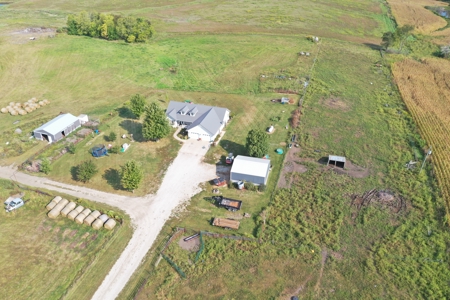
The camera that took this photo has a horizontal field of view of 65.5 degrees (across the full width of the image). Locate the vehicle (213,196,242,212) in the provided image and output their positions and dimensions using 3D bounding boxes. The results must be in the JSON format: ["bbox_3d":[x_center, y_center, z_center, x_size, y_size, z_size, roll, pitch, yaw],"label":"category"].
[{"bbox_3d":[0.418,11.575,76.370,6.100,1.500,2.400,11,32,16],"label":"vehicle"}]

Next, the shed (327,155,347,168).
[{"bbox_3d":[29.163,2.968,91.095,4.044,1.775,2.965,9,32,13],"label":"shed"}]

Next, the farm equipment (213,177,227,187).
[{"bbox_3d":[-0.829,7.445,83.555,2.700,1.150,2.000,-11,33,-19],"label":"farm equipment"}]

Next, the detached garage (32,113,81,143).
[{"bbox_3d":[-49.578,-6.885,104.035,7.100,3.600,11.300,10,32,15],"label":"detached garage"}]

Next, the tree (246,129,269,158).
[{"bbox_3d":[8.313,-1.053,90.070,6.100,9.200,6.100,9,32,14],"label":"tree"}]

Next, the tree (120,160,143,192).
[{"bbox_3d":[-20.777,6.188,78.302,4.900,8.300,4.900,9,32,14],"label":"tree"}]

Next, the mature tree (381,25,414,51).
[{"bbox_3d":[90.233,-59.473,185.266,15.500,13.000,13.500,9,32,14],"label":"mature tree"}]

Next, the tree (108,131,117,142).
[{"bbox_3d":[-31.805,-3.760,99.266,2.055,3.432,2.055,1,31,0],"label":"tree"}]

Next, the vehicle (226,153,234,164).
[{"bbox_3d":[1.357,2.003,92.027,2.000,1.800,3.500,6,31,9],"label":"vehicle"}]

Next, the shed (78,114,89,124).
[{"bbox_3d":[-44.486,-9.725,110.126,2.500,2.300,2.500,10,32,15],"label":"shed"}]

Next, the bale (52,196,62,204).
[{"bbox_3d":[-36.468,11.169,75.916,1.783,1.783,1.380,8,32,12],"label":"bale"}]

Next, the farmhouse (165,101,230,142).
[{"bbox_3d":[-9.444,-9.873,107.979,18.800,5.500,16.900,9,32,14],"label":"farmhouse"}]

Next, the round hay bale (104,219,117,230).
[{"bbox_3d":[-22.883,14.931,69.971,1.783,1.783,1.380,8,32,12],"label":"round hay bale"}]

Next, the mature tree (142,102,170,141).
[{"bbox_3d":[-19.011,-7.412,97.767,7.800,11.600,7.800,1,31,0],"label":"mature tree"}]

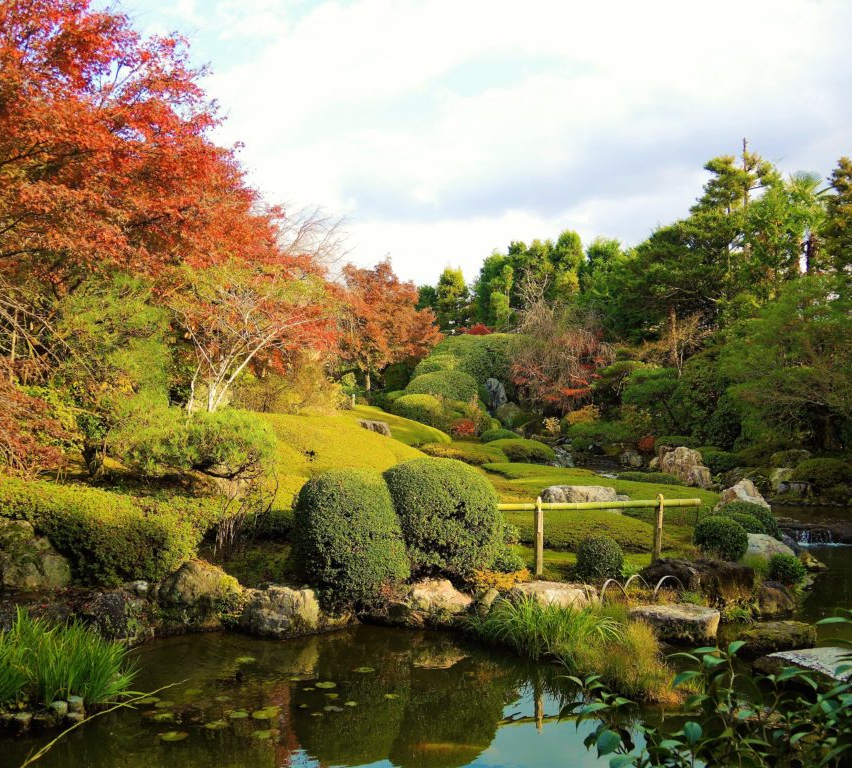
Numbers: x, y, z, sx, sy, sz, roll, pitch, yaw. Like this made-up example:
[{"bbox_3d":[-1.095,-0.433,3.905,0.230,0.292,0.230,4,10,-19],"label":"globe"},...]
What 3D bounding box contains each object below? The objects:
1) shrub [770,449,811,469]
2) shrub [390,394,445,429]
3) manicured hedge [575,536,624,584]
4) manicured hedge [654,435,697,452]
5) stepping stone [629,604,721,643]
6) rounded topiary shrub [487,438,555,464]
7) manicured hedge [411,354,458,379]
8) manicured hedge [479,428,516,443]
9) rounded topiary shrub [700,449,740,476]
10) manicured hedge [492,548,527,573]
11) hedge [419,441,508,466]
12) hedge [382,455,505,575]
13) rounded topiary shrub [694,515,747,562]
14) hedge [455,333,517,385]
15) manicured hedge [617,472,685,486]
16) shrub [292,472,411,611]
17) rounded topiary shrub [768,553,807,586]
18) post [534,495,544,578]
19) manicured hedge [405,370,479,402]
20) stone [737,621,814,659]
[{"bbox_3d":[8.100,1.690,18.400,0.900,0.500,0.800,0,-2,0],"label":"shrub"},{"bbox_3d":[-0.195,0.714,21.500,1.460,0.880,1.400,0,-2,0],"label":"shrub"},{"bbox_3d":[1.833,1.865,8.750,0.530,0.510,0.520,0,-2,0],"label":"manicured hedge"},{"bbox_3d":[6.653,1.687,22.000,1.350,0.750,1.100,0,-1,0],"label":"manicured hedge"},{"bbox_3d":[2.475,2.375,8.250,0.800,0.240,0.620,-1,-3,30],"label":"stepping stone"},{"bbox_3d":[2.290,1.640,20.000,1.750,0.680,1.500,0,-2,0],"label":"rounded topiary shrub"},{"bbox_3d":[0.321,-0.524,28.000,1.700,1.000,1.500,0,-1,1],"label":"manicured hedge"},{"bbox_3d":[2.024,1.467,22.500,1.100,0.500,0.900,0,-1,0],"label":"manicured hedge"},{"bbox_3d":[6.910,1.872,19.500,0.980,0.600,0.900,-1,-3,18],"label":"rounded topiary shrub"},{"bbox_3d":[0.840,1.775,8.300,0.360,0.270,0.340,0,-2,0],"label":"manicured hedge"},{"bbox_3d":[0.883,1.606,19.000,2.000,0.550,1.500,0,-1,0],"label":"hedge"},{"bbox_3d":[0.175,1.385,8.450,1.240,1.270,1.160,0,-2,0],"label":"hedge"},{"bbox_3d":[3.555,1.871,10.000,0.660,0.550,0.640,0,-1,20],"label":"rounded topiary shrub"},{"bbox_3d":[1.863,-0.754,25.500,1.900,1.550,1.700,0,-2,0],"label":"hedge"},{"bbox_3d":[4.499,1.924,16.600,1.400,0.400,0.900,0,-1,14],"label":"manicured hedge"},{"bbox_3d":[-0.805,1.669,8.950,1.220,1.400,1.180,0,-2,0],"label":"shrub"},{"bbox_3d":[4.000,2.055,9.150,0.420,0.390,0.410,0,-2,0],"label":"rounded topiary shrub"},{"bbox_3d":[1.208,1.620,8.800,0.080,0.850,0.080,0,-1,-22],"label":"post"},{"bbox_3d":[0.500,0.190,27.000,2.400,1.250,2.100,0,-2,0],"label":"manicured hedge"},{"bbox_3d":[3.090,2.250,7.300,0.700,0.220,0.520,0,-2,0],"label":"stone"}]

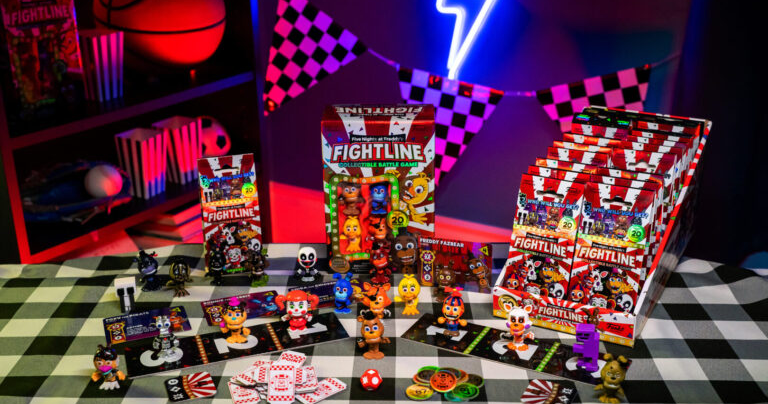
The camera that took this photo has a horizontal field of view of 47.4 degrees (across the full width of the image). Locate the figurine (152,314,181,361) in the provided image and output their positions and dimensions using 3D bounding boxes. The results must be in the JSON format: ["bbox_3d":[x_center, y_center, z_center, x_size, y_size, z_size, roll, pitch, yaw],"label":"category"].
[{"bbox_3d":[-0.224,0.138,0.903,0.028,0.047,0.026,-7,21,-17],"label":"figurine"}]

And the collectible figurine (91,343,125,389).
[{"bbox_3d":[-0.304,0.182,0.968,0.037,0.050,0.030,-2,20,-6],"label":"collectible figurine"}]

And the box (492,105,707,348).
[{"bbox_3d":[0.317,0.011,1.227,0.179,0.188,0.415,10,22,26],"label":"box"}]

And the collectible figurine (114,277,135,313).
[{"bbox_3d":[-0.297,0.108,1.007,0.024,0.037,0.017,-8,22,-20],"label":"collectible figurine"}]

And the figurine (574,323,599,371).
[{"bbox_3d":[0.231,0.165,0.996,0.030,0.056,0.021,10,22,26],"label":"figurine"}]

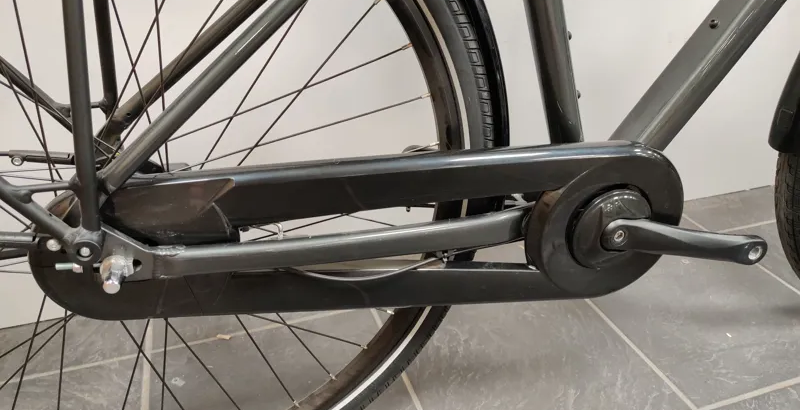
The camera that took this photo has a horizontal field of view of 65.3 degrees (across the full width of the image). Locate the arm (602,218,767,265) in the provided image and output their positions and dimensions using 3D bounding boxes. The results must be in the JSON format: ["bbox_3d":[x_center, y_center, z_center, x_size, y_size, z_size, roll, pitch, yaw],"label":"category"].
[{"bbox_3d":[0.304,0.037,0.673,0.202,0.034,0.030,6,24,-15],"label":"arm"}]

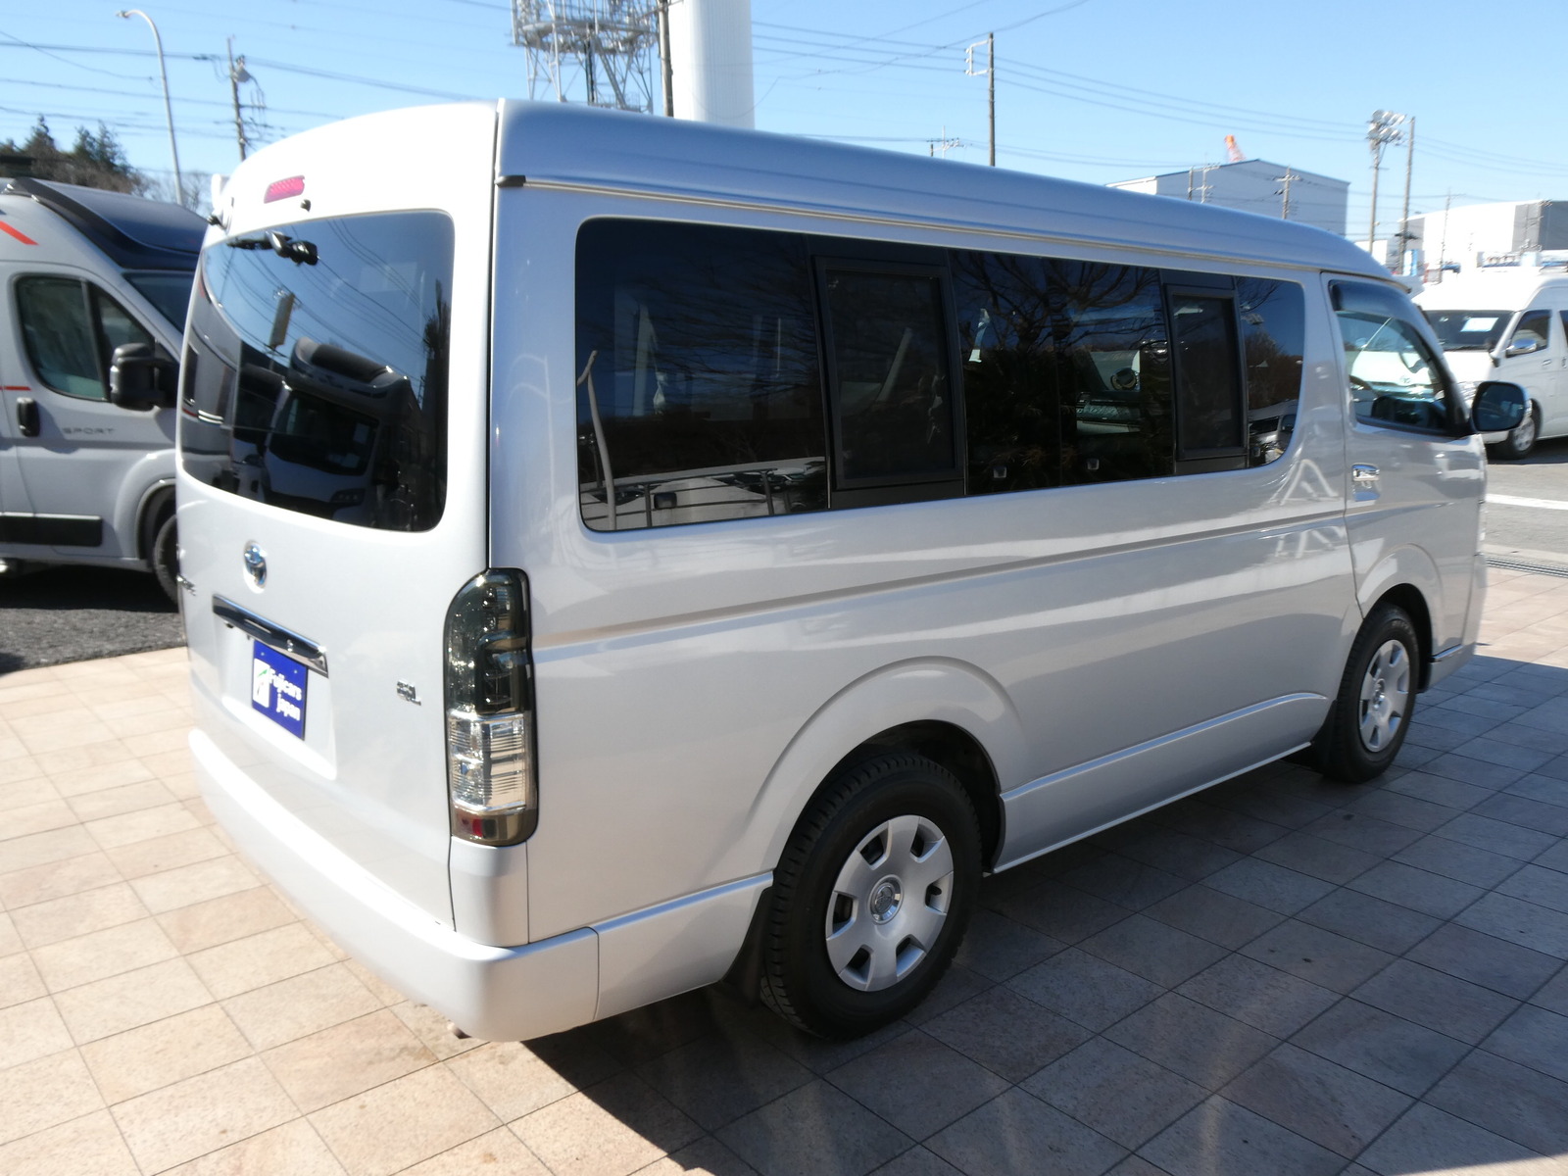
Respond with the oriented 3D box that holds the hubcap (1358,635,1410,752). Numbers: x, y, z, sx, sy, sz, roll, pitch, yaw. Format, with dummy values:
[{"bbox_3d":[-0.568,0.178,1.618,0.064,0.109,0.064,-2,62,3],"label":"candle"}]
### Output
[{"bbox_3d":[2.211,0.399,4.337,0.412,0.412,0.060,-9,14,-39],"label":"hubcap"}]

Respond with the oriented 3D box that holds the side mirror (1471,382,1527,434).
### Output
[{"bbox_3d":[2.666,-0.674,4.379,0.115,0.190,0.190,-9,14,-39],"label":"side mirror"}]

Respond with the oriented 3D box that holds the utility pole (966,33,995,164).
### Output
[{"bbox_3d":[8.112,-15.177,48.632,1.200,14.100,0.350,10,15,43],"label":"utility pole"}]

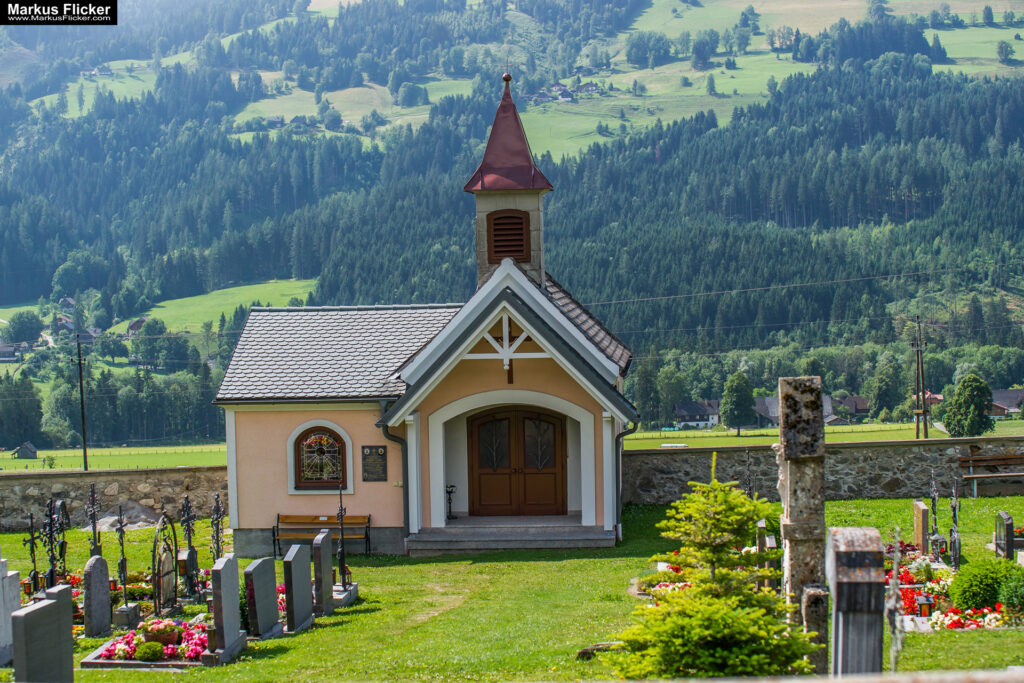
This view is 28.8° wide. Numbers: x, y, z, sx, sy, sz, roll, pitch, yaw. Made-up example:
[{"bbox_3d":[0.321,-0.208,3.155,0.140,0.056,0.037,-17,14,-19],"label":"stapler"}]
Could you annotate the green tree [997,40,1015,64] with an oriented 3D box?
[{"bbox_3d":[371.742,-217.697,1500.000,13.559,18.079,13.559,-1,2,4],"label":"green tree"}]

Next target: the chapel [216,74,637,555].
[{"bbox_3d":[-1.371,-0.631,37.947,7.480,8.466,7.000,-1,2,4],"label":"chapel"}]

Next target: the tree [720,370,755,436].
[{"bbox_3d":[56.684,15.568,500.000,8.663,16.572,8.663,-1,2,4],"label":"tree"}]

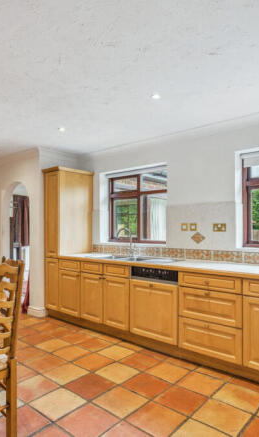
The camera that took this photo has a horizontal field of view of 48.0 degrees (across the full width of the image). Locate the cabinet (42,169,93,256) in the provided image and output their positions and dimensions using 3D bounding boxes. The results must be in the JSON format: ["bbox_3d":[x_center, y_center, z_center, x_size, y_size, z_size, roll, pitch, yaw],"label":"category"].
[{"bbox_3d":[-0.900,-0.093,4.373,0.360,1.250,0.610,-2,-3,40],"label":"cabinet"}]

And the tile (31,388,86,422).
[{"bbox_3d":[-0.511,1.337,2.098,0.300,0.015,0.300,-3,-5,41],"label":"tile"}]

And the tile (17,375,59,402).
[{"bbox_3d":[-0.741,1.326,2.263,0.305,0.018,0.305,-2,-4,40],"label":"tile"}]

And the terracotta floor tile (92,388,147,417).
[{"bbox_3d":[-0.060,1.324,2.098,0.305,0.018,0.305,-2,-4,40],"label":"terracotta floor tile"}]

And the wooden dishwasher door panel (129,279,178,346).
[{"bbox_3d":[0.415,0.962,3.191,0.600,0.570,0.550,-2,-4,40],"label":"wooden dishwasher door panel"}]

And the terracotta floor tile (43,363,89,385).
[{"bbox_3d":[-0.549,1.365,2.541,0.300,0.015,0.300,-3,-5,41],"label":"terracotta floor tile"}]

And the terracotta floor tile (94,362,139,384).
[{"bbox_3d":[-0.095,1.348,2.542,0.302,0.014,0.302,-2,-3,40],"label":"terracotta floor tile"}]

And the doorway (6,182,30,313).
[{"bbox_3d":[-1.769,0.431,4.679,0.850,2.010,0.140,-2,-3,40],"label":"doorway"}]

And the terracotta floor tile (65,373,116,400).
[{"bbox_3d":[-0.304,1.333,2.303,0.305,0.018,0.305,-2,-4,40],"label":"terracotta floor tile"}]

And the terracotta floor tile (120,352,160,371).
[{"bbox_3d":[0.098,1.386,2.806,0.300,0.015,0.300,-3,-5,41],"label":"terracotta floor tile"}]

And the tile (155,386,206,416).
[{"bbox_3d":[0.378,1.346,2.156,0.300,0.015,0.300,-3,-5,41],"label":"tile"}]

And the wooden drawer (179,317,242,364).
[{"bbox_3d":[0.862,1.078,2.773,0.600,0.290,0.500,-2,-4,40],"label":"wooden drawer"}]

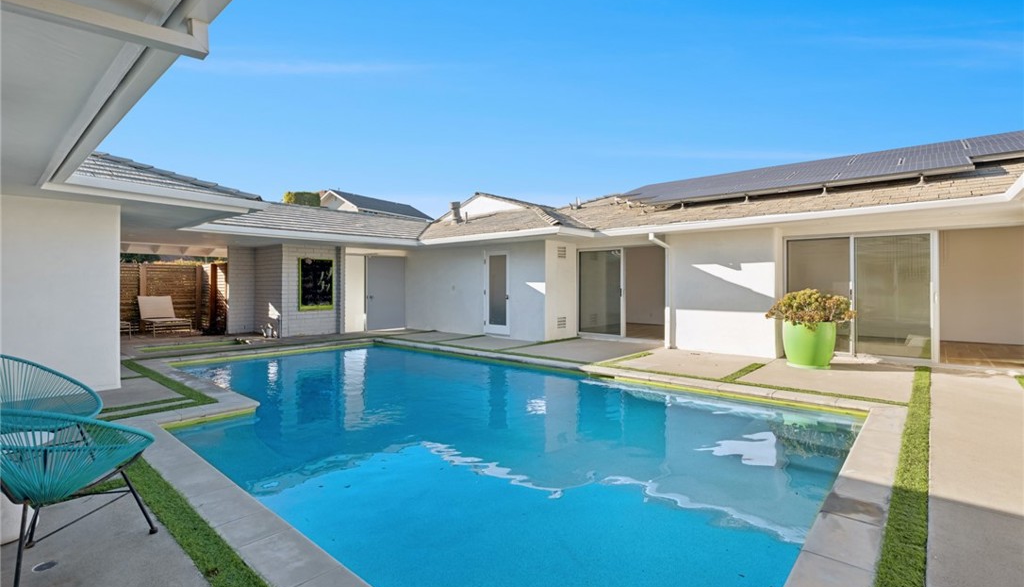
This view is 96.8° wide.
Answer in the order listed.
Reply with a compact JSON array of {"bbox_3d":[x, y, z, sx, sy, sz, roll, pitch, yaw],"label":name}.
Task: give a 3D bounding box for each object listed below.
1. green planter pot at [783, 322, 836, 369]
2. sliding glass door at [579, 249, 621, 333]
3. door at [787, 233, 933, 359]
[{"bbox_3d":[4.606,0.786,7.045,0.700,0.660,0.700,1,1,40],"label":"green planter pot"},{"bbox_3d":[2.048,-0.040,10.534,1.209,1.981,0.100,1,1,40],"label":"sliding glass door"},{"bbox_3d":[5.644,0.014,7.505,1.993,1.981,0.100,1,1,40],"label":"door"}]

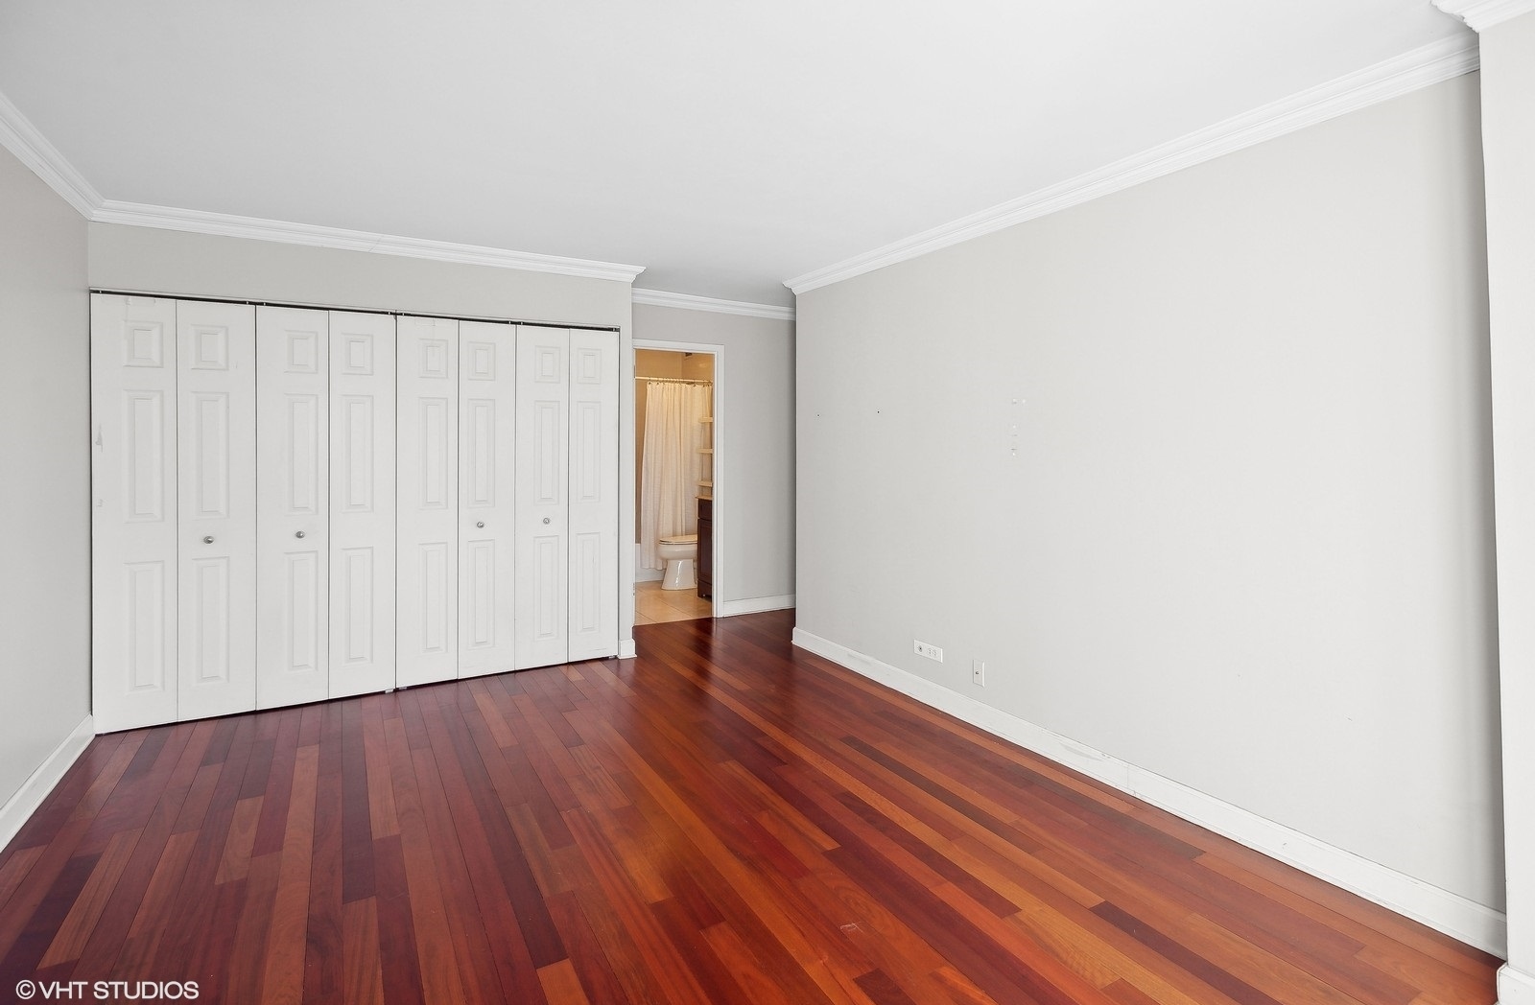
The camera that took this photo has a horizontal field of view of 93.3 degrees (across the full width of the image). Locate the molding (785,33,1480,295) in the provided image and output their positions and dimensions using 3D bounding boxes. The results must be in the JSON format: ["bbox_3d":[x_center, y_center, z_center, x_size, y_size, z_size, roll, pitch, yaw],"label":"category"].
[{"bbox_3d":[1.009,-1.307,3.360,0.067,0.088,3.411,-2,5,-30],"label":"molding"}]

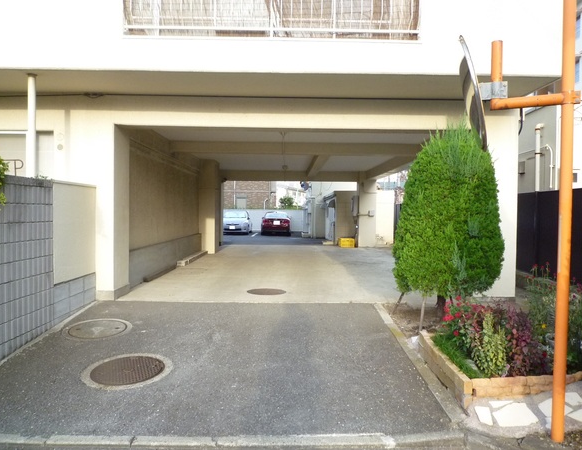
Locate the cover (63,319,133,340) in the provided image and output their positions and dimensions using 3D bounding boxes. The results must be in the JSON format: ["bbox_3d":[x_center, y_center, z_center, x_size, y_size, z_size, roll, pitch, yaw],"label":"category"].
[{"bbox_3d":[-2.314,1.230,5.210,0.760,0.030,0.760,1,6,0],"label":"cover"}]

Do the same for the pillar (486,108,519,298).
[{"bbox_3d":[2.992,-0.281,6.641,0.660,2.860,0.600,1,2,0],"label":"pillar"}]

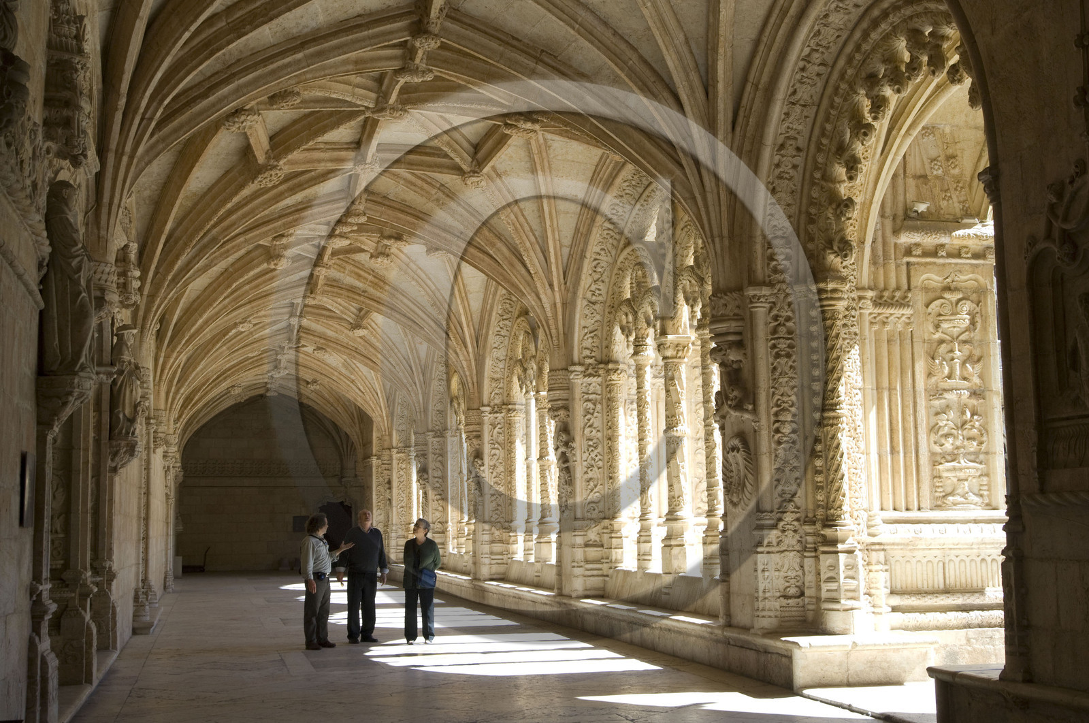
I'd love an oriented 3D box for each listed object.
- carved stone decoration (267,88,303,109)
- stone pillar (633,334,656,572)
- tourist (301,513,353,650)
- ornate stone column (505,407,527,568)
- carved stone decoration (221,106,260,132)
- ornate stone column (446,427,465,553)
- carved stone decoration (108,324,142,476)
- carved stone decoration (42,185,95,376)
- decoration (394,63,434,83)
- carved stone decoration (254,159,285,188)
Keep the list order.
[{"bbox_3d":[-2.940,-2.987,15.406,0.400,0.160,0.400,1,-7,-14],"label":"carved stone decoration"},{"bbox_3d":[1.461,1.313,19.875,0.300,3.492,0.300,-1,-7,0],"label":"stone pillar"},{"bbox_3d":[-2.819,2.830,17.594,0.600,1.720,0.500,-3,-7,20],"label":"tourist"},{"bbox_3d":[-0.614,2.506,28.233,0.380,3.310,0.380,1,-7,-14],"label":"ornate stone column"},{"bbox_3d":[-3.813,-3.040,17.065,0.460,0.220,0.460,1,-7,-14],"label":"carved stone decoration"},{"bbox_3d":[-2.234,3.263,34.134,0.365,3.148,0.385,1,-7,-14],"label":"ornate stone column"},{"bbox_3d":[-4.951,0.445,16.048,0.350,1.700,0.440,0,-7,-4],"label":"carved stone decoration"},{"bbox_3d":[-3.332,-0.565,9.517,0.340,1.310,0.420,1,-7,-14],"label":"carved stone decoration"},{"bbox_3d":[-1.457,-3.233,15.177,0.430,0.130,0.420,1,-7,-14],"label":"decoration"},{"bbox_3d":[-3.755,-2.568,18.576,0.420,0.280,0.420,1,-7,-14],"label":"carved stone decoration"}]

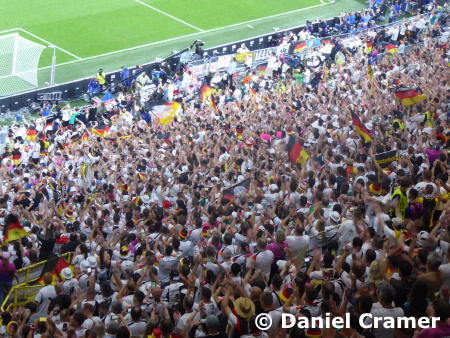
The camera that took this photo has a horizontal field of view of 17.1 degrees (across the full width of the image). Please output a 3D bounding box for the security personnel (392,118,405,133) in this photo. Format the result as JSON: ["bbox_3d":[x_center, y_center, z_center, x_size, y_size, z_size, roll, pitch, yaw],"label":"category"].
[{"bbox_3d":[6.368,-1.262,55.868,0.350,1.780,0.520,16,25,13],"label":"security personnel"}]

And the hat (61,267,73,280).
[{"bbox_3d":[-3.451,2.279,32.626,0.260,0.160,0.260,12,28,-23],"label":"hat"}]

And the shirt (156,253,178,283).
[{"bbox_3d":[-1.238,2.120,32.200,0.450,0.640,0.260,2,26,-18],"label":"shirt"}]

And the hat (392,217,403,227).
[{"bbox_3d":[3.251,0.989,28.188,0.250,0.150,0.190,23,27,27],"label":"hat"}]

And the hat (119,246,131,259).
[{"bbox_3d":[-2.237,1.859,33.300,0.230,0.190,0.260,3,25,-17],"label":"hat"}]

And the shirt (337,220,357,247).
[{"bbox_3d":[2.587,1.383,31.586,0.480,0.700,0.300,8,24,-4],"label":"shirt"}]

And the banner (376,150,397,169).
[{"bbox_3d":[3.833,-0.225,35.500,0.580,0.420,0.080,2,26,-18],"label":"banner"}]

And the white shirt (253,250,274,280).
[{"bbox_3d":[0.795,2.019,31.300,0.500,0.700,0.280,-8,30,-34],"label":"white shirt"}]

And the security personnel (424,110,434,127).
[{"bbox_3d":[7.555,-1.559,55.868,0.520,1.780,0.350,5,25,-12],"label":"security personnel"}]

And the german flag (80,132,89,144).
[{"bbox_3d":[-5.871,-1.274,62.500,0.360,0.480,0.150,10,24,0],"label":"german flag"}]

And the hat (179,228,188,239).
[{"bbox_3d":[-1.008,1.578,36.605,0.230,0.150,0.240,-12,32,-40],"label":"hat"}]

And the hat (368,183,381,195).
[{"bbox_3d":[3.398,0.443,34.000,0.280,0.170,0.280,8,25,-4],"label":"hat"}]

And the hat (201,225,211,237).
[{"bbox_3d":[-0.463,1.471,35.500,0.250,0.180,0.250,-11,32,-39],"label":"hat"}]

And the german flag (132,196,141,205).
[{"bbox_3d":[-2.740,0.975,46.314,0.270,0.260,0.100,10,24,0],"label":"german flag"}]

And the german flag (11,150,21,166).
[{"bbox_3d":[-9.222,-0.485,66.000,0.450,0.780,0.200,3,26,-17],"label":"german flag"}]

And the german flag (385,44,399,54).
[{"bbox_3d":[8.849,-6.351,79.500,0.740,0.500,0.250,10,24,0],"label":"german flag"}]

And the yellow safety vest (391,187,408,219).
[{"bbox_3d":[3.720,0.733,31.800,0.260,0.640,0.420,27,29,33],"label":"yellow safety vest"}]

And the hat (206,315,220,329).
[{"bbox_3d":[-0.169,2.232,21.932,0.190,0.160,0.240,-6,29,-32],"label":"hat"}]

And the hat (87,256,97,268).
[{"bbox_3d":[-3.162,2.227,35.700,0.260,0.160,0.260,8,25,-4],"label":"hat"}]

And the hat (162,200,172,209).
[{"bbox_3d":[-1.557,0.961,40.500,0.200,0.160,0.260,3,25,-17],"label":"hat"}]

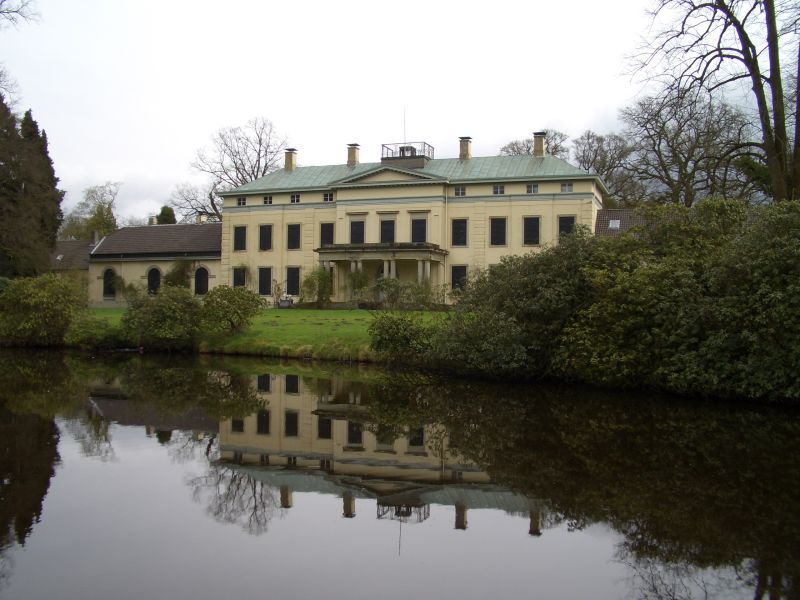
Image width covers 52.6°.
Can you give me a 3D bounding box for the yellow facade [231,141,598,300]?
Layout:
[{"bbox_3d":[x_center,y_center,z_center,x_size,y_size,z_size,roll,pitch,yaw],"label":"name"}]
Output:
[{"bbox_3d":[-0.036,-7.399,78.153,38.056,16.330,10.295,0,-1,21],"label":"yellow facade"}]

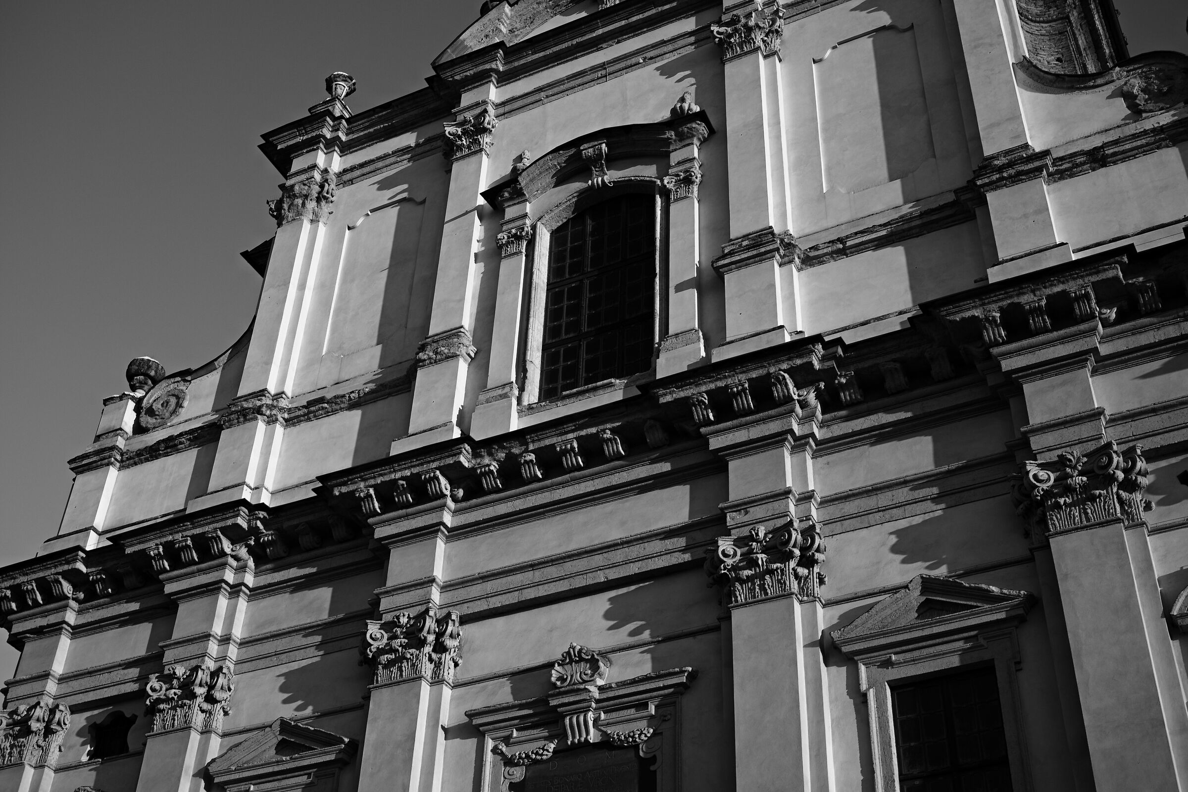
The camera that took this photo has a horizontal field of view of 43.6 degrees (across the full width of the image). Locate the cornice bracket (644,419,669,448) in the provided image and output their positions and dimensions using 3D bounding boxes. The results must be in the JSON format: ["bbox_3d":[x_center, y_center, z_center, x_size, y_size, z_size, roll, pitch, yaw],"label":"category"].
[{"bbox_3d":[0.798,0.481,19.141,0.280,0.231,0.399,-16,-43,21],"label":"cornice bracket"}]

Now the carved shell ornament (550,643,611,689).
[{"bbox_3d":[-0.189,3.446,18.732,0.681,0.638,0.406,-16,-43,21],"label":"carved shell ornament"}]

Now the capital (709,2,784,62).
[{"bbox_3d":[2.786,-6.349,26.555,1.240,1.000,0.520,-16,-43,21],"label":"capital"}]

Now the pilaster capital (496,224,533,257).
[{"bbox_3d":[-1.393,-2.633,26.052,0.660,0.560,0.270,-16,-43,21],"label":"pilaster capital"}]

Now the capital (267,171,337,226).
[{"bbox_3d":[-5.938,-3.835,30.081,1.400,1.060,0.520,-16,-43,21],"label":"capital"}]

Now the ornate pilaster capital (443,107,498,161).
[{"bbox_3d":[-2.262,-4.559,26.575,1.131,0.826,0.580,-16,-43,21],"label":"ornate pilaster capital"}]

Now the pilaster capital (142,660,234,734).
[{"bbox_3d":[-5.941,4.479,21.304,1.508,0.942,0.681,-16,-43,21],"label":"pilaster capital"}]

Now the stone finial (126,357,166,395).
[{"bbox_3d":[-9.063,-0.240,29.787,0.790,0.840,0.790,1,-39,1],"label":"stone finial"}]

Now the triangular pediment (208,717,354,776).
[{"bbox_3d":[-4.227,4.765,20.197,2.291,0.754,0.464,-16,-43,21],"label":"triangular pediment"}]

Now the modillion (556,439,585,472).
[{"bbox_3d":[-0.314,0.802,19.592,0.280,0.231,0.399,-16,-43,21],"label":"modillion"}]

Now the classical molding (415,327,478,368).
[{"bbox_3d":[-2.542,-0.792,25.185,1.030,0.620,0.340,-16,-43,21],"label":"classical molding"}]

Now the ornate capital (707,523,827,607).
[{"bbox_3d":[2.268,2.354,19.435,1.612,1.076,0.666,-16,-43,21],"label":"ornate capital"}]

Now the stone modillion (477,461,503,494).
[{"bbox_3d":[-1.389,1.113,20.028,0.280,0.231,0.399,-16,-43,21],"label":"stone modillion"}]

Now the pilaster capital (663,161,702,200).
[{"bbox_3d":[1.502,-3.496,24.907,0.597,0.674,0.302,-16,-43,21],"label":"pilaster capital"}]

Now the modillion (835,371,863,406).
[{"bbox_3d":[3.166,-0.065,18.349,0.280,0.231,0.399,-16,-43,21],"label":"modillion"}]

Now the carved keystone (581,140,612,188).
[{"bbox_3d":[0.067,-4.067,26.229,0.470,0.760,0.450,-16,-43,21],"label":"carved keystone"}]

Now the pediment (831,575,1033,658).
[{"bbox_3d":[3.799,2.457,16.938,2.291,0.754,0.464,-16,-43,21],"label":"pediment"}]

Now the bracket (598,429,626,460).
[{"bbox_3d":[0.270,0.706,21.460,0.280,0.260,0.370,-16,-43,21],"label":"bracket"}]

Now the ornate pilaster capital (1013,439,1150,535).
[{"bbox_3d":[5.496,1.190,16.660,1.508,0.942,0.681,-16,-43,21],"label":"ornate pilaster capital"}]

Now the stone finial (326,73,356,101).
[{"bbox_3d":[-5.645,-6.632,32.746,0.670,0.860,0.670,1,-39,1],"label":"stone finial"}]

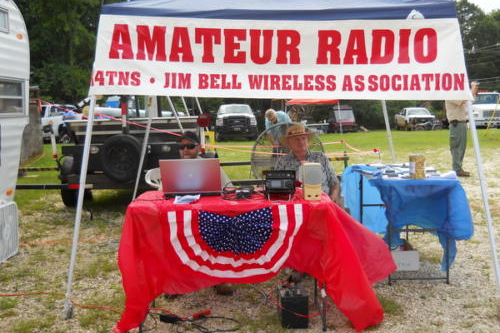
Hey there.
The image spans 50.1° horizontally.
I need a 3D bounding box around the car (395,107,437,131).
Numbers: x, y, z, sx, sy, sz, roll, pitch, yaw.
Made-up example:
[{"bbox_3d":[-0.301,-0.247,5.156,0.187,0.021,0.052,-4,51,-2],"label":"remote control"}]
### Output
[{"bbox_3d":[13.659,-4.010,44.415,2.000,1.900,5.700,0,7,4],"label":"car"}]

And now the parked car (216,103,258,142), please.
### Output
[{"bbox_3d":[-0.867,-2.545,29.810,2.030,1.930,5.900,-1,7,-5],"label":"parked car"}]

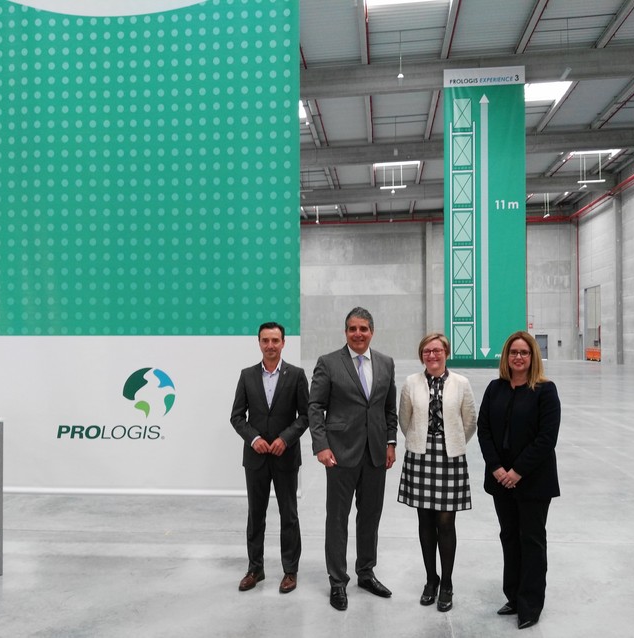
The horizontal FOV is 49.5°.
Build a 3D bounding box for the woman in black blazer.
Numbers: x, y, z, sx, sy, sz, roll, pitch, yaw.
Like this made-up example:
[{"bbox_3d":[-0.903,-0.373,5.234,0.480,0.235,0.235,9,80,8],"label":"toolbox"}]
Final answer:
[{"bbox_3d":[1.192,0.908,4.065,0.490,1.664,0.380,-1,-2,22],"label":"woman in black blazer"}]

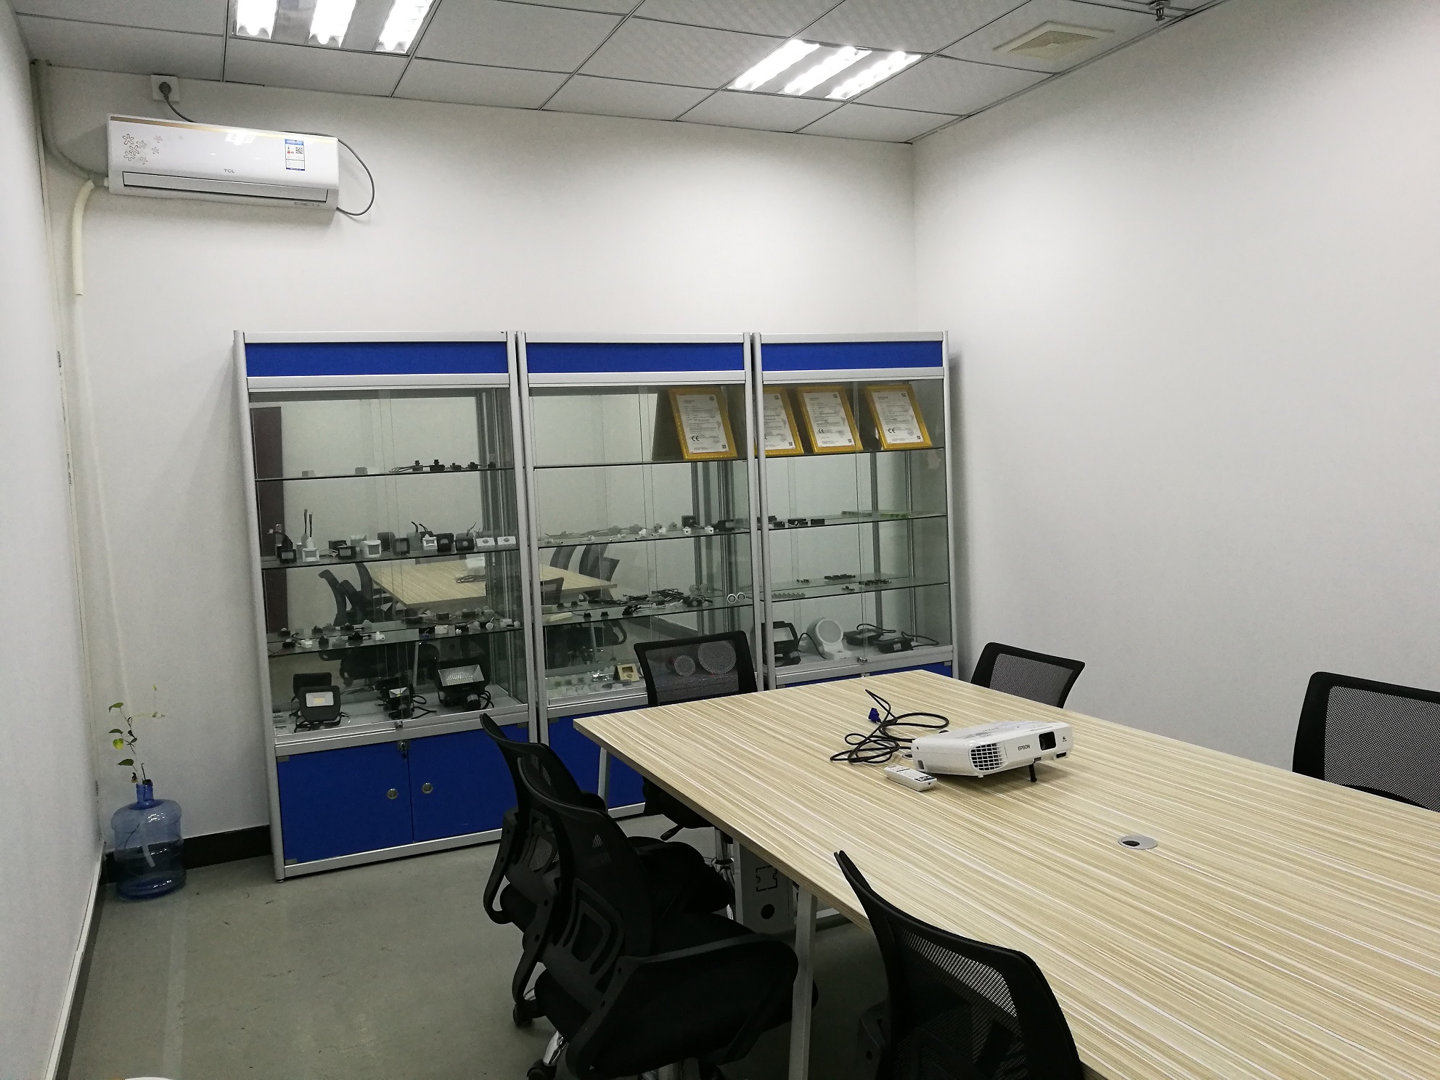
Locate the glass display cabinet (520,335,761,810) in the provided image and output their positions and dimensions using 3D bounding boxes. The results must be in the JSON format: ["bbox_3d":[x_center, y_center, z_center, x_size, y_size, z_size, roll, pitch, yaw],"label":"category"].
[{"bbox_3d":[-0.349,0.136,4.798,1.000,1.990,0.320,-5,5,-24],"label":"glass display cabinet"}]

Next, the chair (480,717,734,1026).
[{"bbox_3d":[-0.285,0.855,2.804,0.580,0.868,0.590,-5,5,-32],"label":"chair"}]

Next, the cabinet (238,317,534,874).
[{"bbox_3d":[-1.275,0.210,4.381,1.000,1.990,0.320,-5,5,-24],"label":"cabinet"}]

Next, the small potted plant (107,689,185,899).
[{"bbox_3d":[-2.074,0.906,4.053,0.250,0.722,0.260,-5,5,-25],"label":"small potted plant"}]

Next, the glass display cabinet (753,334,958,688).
[{"bbox_3d":[0.576,0.062,5.213,1.000,1.990,0.320,-5,5,-24],"label":"glass display cabinet"}]

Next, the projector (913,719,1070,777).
[{"bbox_3d":[0.607,0.462,2.506,0.288,0.088,0.240,-5,-4,-25],"label":"projector"}]

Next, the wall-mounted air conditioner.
[{"bbox_3d":[-1.792,-1.377,4.107,0.770,0.270,0.200,-5,5,-25],"label":"wall-mounted air conditioner"}]

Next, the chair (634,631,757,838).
[{"bbox_3d":[0.016,0.779,3.593,0.590,0.868,0.590,-5,5,-25],"label":"chair"}]

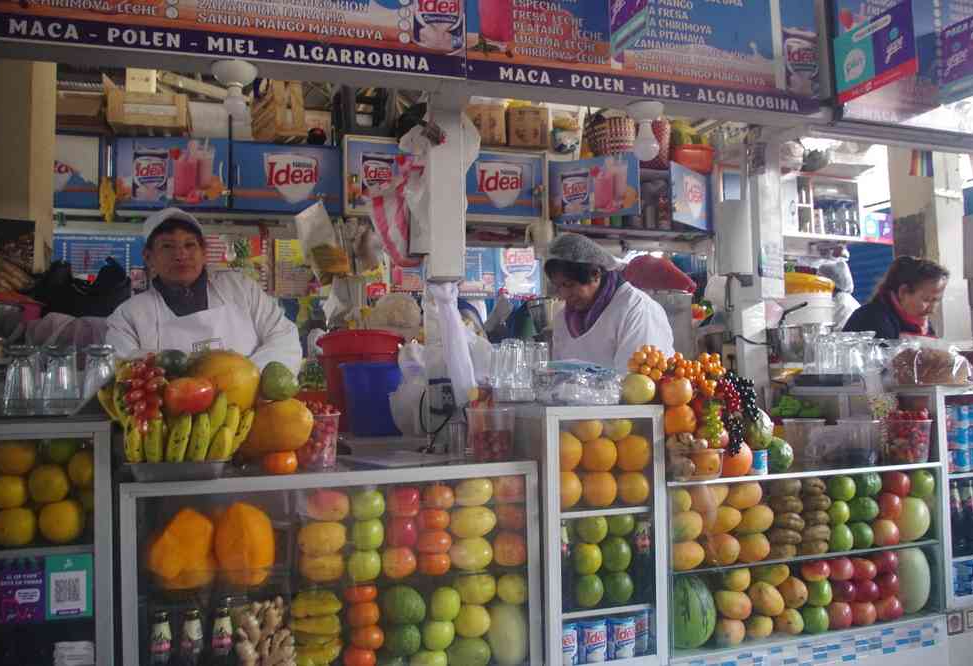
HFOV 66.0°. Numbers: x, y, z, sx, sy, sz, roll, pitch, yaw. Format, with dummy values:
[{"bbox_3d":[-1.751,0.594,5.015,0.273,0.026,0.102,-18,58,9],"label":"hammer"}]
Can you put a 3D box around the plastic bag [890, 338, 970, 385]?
[{"bbox_3d":[1.508,0.099,2.550,0.280,0.150,0.200,0,-1,-19],"label":"plastic bag"}]

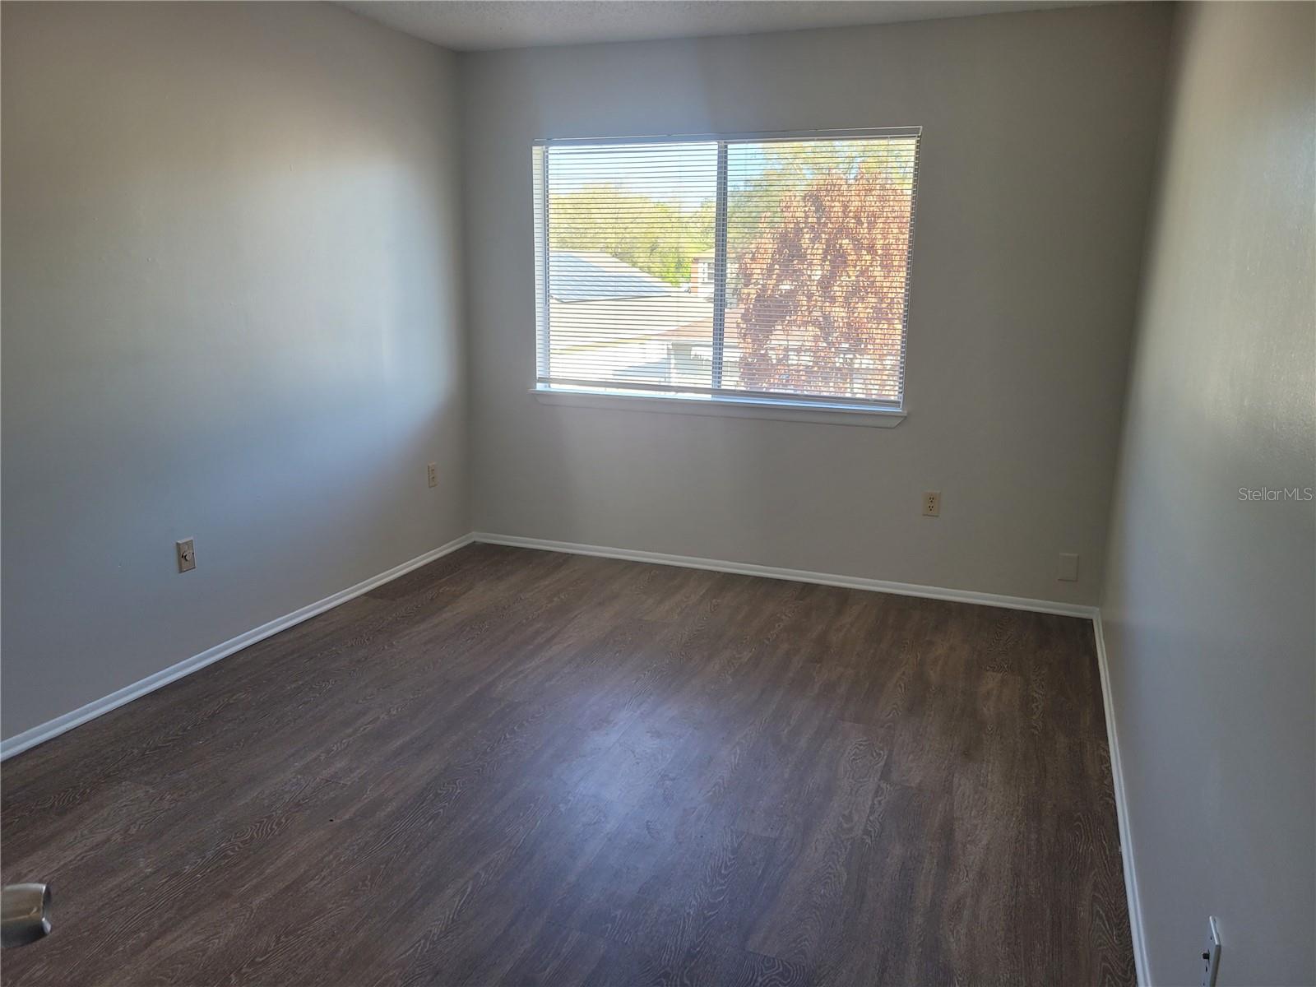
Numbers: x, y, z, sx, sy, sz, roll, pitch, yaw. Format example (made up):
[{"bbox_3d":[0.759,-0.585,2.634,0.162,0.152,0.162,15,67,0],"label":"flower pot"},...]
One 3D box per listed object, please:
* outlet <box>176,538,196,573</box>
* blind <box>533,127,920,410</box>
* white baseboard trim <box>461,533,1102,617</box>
[{"bbox_3d":[-1.661,0.219,3.492,0.013,0.115,0.073,6,14,20],"label":"outlet"},{"bbox_3d":[0.258,-1.034,4.577,1.820,1.200,0.100,6,14,21],"label":"blind"},{"bbox_3d":[0.443,0.372,4.759,3.080,0.053,0.014,6,14,21],"label":"white baseboard trim"}]

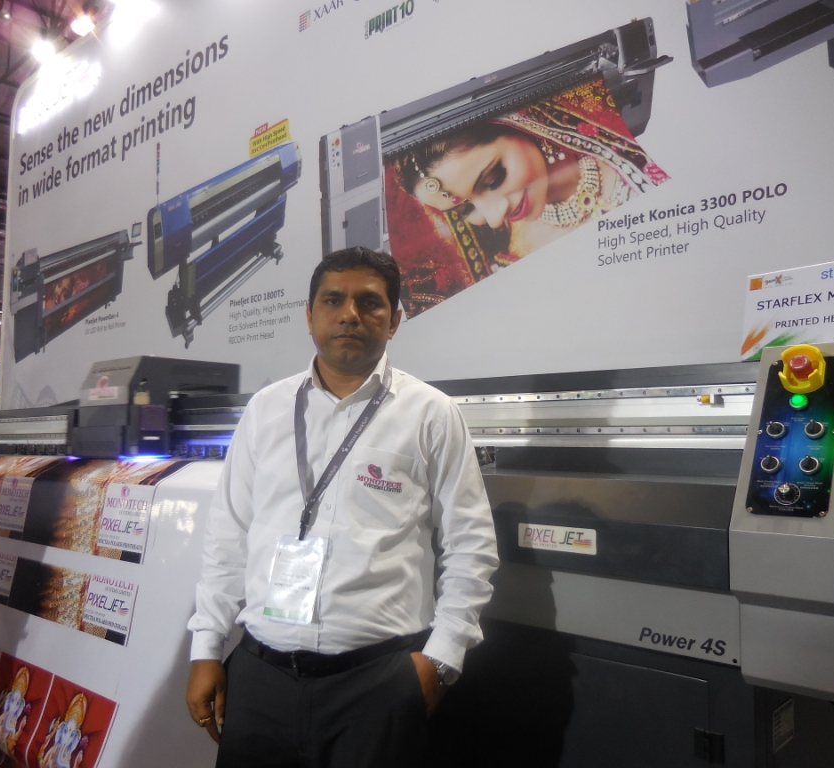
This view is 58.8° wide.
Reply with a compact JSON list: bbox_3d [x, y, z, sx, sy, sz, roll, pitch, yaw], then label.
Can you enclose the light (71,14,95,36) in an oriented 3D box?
[{"bbox_3d":[-2.255,-2.424,5.000,0.160,0.130,0.120,-3,-5,41],"label":"light"}]

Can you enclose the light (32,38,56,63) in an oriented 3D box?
[{"bbox_3d":[-2.702,-2.413,5.350,0.160,0.130,0.120,-3,-5,41],"label":"light"}]

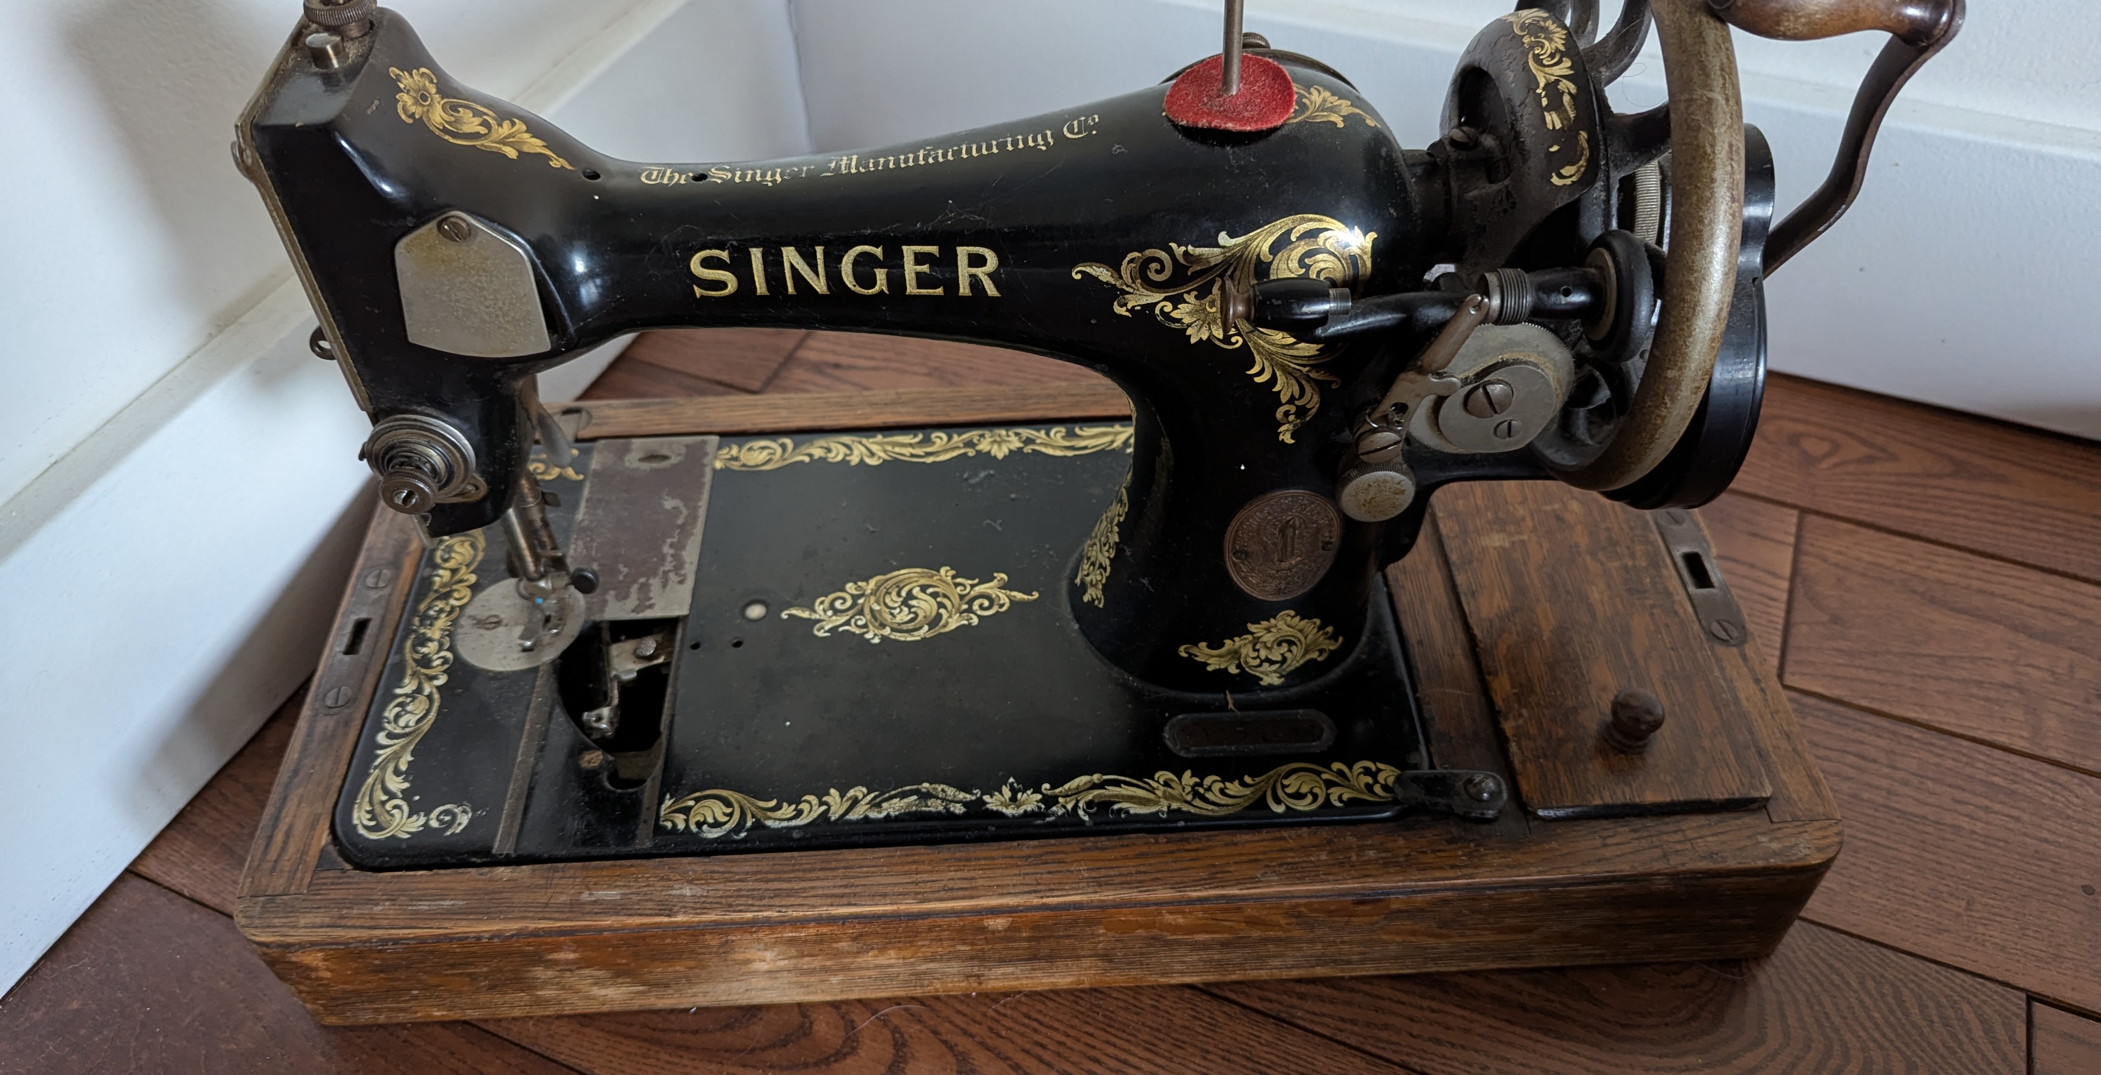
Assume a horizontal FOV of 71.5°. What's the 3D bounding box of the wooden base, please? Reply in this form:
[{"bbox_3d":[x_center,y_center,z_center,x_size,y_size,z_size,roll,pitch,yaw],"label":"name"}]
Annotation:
[{"bbox_3d":[-0.005,0.039,0.486,0.447,0.052,0.212,-3,48,0],"label":"wooden base"}]

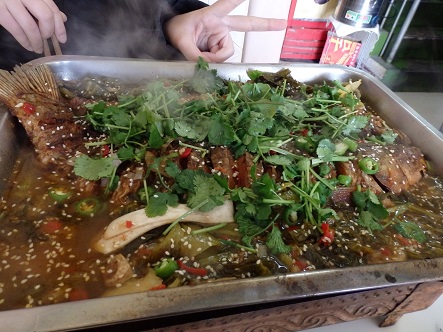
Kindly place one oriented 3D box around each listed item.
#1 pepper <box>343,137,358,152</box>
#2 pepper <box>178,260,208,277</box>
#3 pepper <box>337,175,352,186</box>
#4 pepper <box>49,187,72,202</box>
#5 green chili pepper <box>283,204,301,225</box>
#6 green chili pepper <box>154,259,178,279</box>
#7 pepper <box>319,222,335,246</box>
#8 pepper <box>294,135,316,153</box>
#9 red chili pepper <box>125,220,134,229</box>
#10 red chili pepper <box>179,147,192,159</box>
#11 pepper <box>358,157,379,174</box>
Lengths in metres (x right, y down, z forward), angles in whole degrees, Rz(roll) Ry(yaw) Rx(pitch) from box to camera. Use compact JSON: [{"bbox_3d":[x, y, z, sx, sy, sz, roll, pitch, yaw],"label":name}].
[{"bbox_3d":[0.129,-0.021,0.320,0.013,0.007,0.013,23,22,-30],"label":"pepper"},{"bbox_3d":[-0.019,0.069,0.214,0.020,0.004,0.006,11,40,3],"label":"pepper"},{"bbox_3d":[0.109,0.013,0.282,0.012,0.006,0.012,-2,42,-12],"label":"pepper"},{"bbox_3d":[-0.128,0.023,0.254,0.017,0.005,0.017,-2,42,-12],"label":"pepper"},{"bbox_3d":[0.057,0.039,0.258,0.015,0.006,0.015,-4,73,-10],"label":"green chili pepper"},{"bbox_3d":[-0.036,0.068,0.211,0.014,0.007,0.014,-18,18,3],"label":"green chili pepper"},{"bbox_3d":[0.082,0.054,0.250,0.009,0.007,0.016,14,41,6],"label":"pepper"},{"bbox_3d":[0.081,-0.021,0.310,0.018,0.010,0.012,26,43,19],"label":"pepper"},{"bbox_3d":[-0.065,0.041,0.225,0.006,0.002,0.006,-2,42,-12],"label":"red chili pepper"},{"bbox_3d":[-0.031,-0.012,0.280,0.011,0.005,0.009,-2,42,-12],"label":"red chili pepper"},{"bbox_3d":[0.136,0.000,0.296,0.016,0.006,0.016,-2,69,6],"label":"pepper"}]

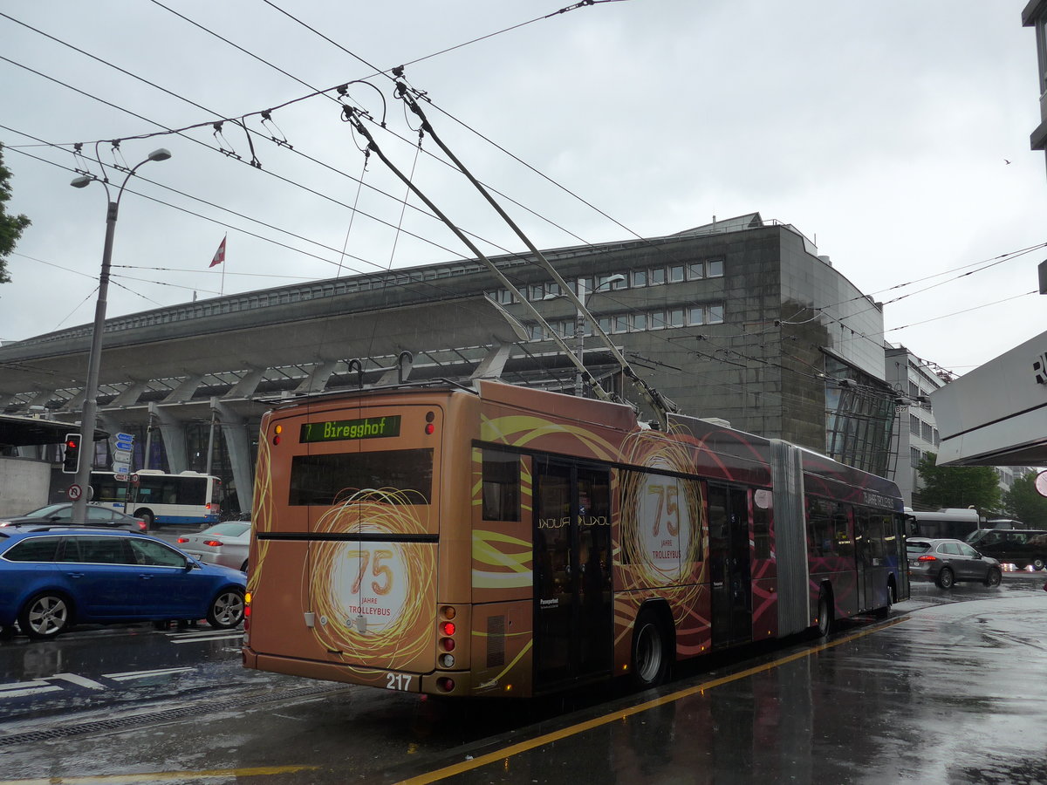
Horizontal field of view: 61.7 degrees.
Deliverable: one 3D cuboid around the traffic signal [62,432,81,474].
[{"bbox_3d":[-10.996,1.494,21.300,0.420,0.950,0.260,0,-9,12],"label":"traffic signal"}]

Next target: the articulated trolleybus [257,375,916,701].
[{"bbox_3d":[3.482,2.566,14.695,2.680,3.120,18.075,-5,-11,33],"label":"articulated trolleybus"}]

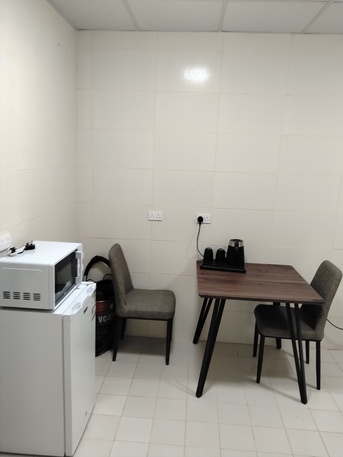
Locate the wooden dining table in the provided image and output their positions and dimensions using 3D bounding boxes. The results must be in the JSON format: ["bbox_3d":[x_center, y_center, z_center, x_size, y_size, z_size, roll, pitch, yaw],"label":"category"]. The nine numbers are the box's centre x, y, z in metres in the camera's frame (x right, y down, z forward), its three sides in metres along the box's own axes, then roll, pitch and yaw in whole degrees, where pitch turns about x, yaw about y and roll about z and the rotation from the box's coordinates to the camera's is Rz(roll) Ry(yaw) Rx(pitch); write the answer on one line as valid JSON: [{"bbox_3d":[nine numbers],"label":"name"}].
[{"bbox_3d":[0.567,0.720,2.647,0.785,0.735,0.805,3,10,3],"label":"wooden dining table"}]

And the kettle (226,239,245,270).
[{"bbox_3d":[0.501,0.194,2.805,0.140,0.210,0.175,4,10,12],"label":"kettle"}]

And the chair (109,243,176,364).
[{"bbox_3d":[-0.219,0.581,2.868,0.530,0.875,0.440,3,10,3],"label":"chair"}]

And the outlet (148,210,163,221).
[{"bbox_3d":[-0.128,-0.104,2.969,0.115,0.078,0.014,3,10,3],"label":"outlet"}]

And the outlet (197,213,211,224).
[{"bbox_3d":[0.266,-0.081,2.945,0.116,0.079,0.018,3,10,3],"label":"outlet"}]

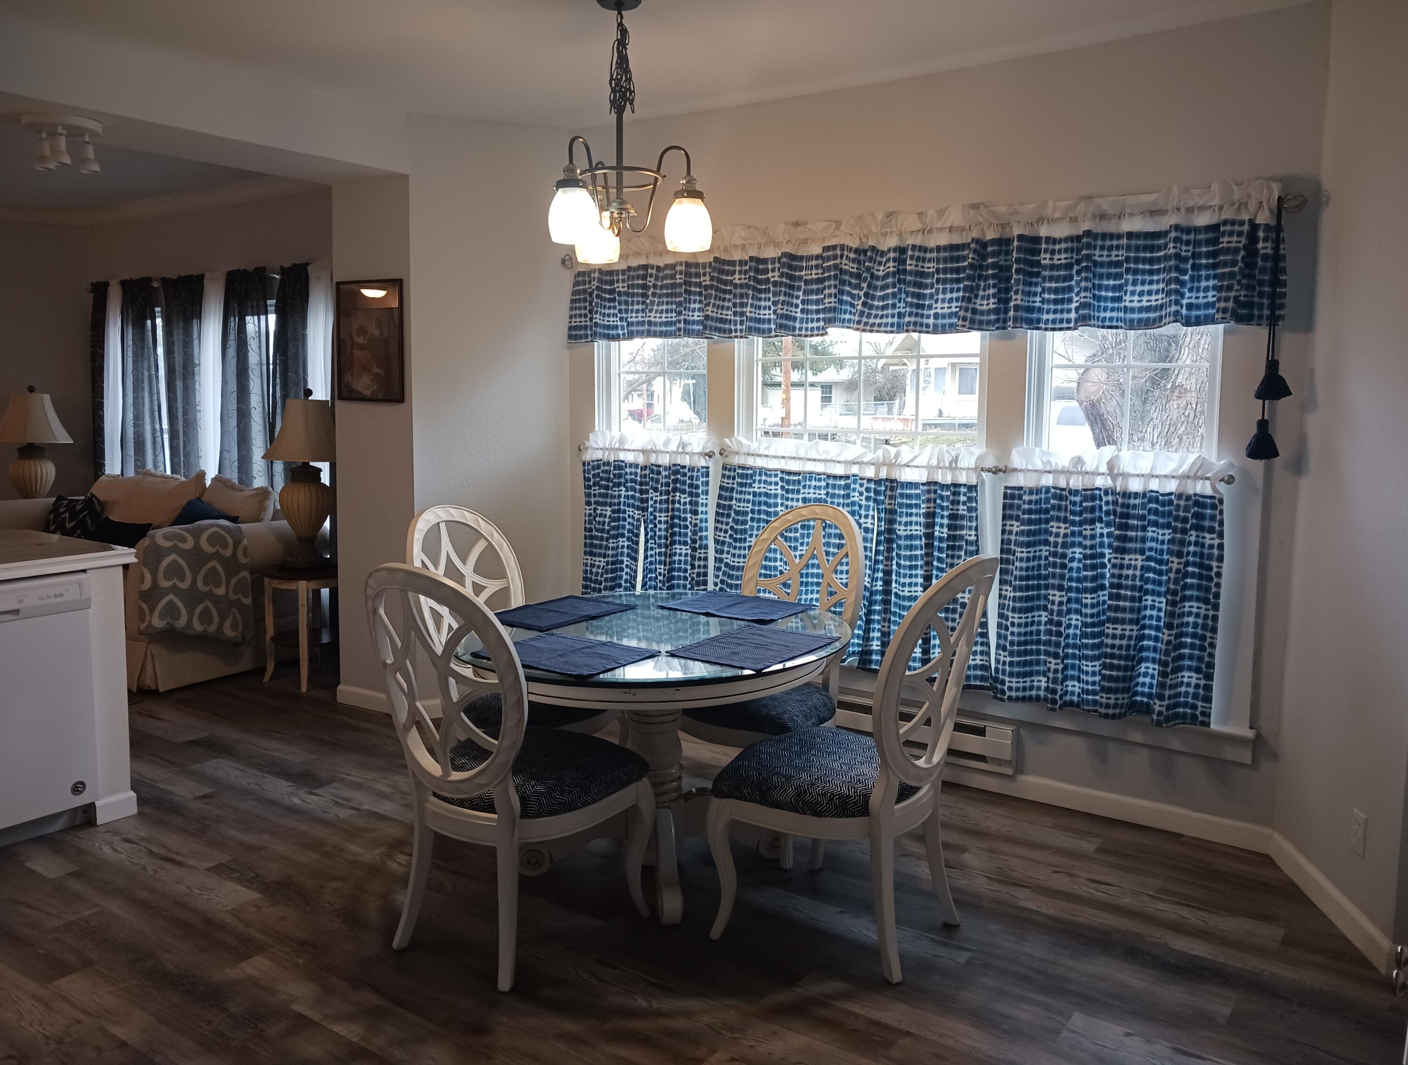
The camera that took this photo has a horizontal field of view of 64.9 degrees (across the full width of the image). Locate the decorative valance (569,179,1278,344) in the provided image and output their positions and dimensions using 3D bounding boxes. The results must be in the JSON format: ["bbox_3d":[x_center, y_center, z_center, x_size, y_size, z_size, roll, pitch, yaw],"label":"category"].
[{"bbox_3d":[0.595,-0.964,4.202,2.930,0.435,0.110,6,8,35],"label":"decorative valance"}]

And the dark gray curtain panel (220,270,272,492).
[{"bbox_3d":[-2.623,-0.441,6.366,0.492,2.115,0.090,5,8,34],"label":"dark gray curtain panel"}]

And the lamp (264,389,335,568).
[{"bbox_3d":[-1.966,-0.260,5.499,0.450,0.880,0.450,-1,7,-20],"label":"lamp"}]

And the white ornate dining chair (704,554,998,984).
[{"bbox_3d":[0.417,0.563,2.979,0.650,1.066,0.540,5,8,33],"label":"white ornate dining chair"}]

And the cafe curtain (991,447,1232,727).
[{"bbox_3d":[1.360,0.180,3.801,0.776,0.917,0.080,5,8,36],"label":"cafe curtain"}]

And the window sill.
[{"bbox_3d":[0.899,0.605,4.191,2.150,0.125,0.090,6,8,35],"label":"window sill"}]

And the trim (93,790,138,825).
[{"bbox_3d":[-1.989,0.924,3.737,0.030,0.083,0.140,6,8,35],"label":"trim"}]

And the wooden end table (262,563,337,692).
[{"bbox_3d":[-2.006,0.478,5.661,0.480,0.580,0.480,1,6,0],"label":"wooden end table"}]

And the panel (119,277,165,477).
[{"bbox_3d":[-3.519,-0.519,6.967,0.513,2.115,0.090,5,8,34],"label":"panel"}]

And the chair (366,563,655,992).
[{"bbox_3d":[-0.525,0.557,2.911,0.560,1.050,0.630,5,8,30],"label":"chair"}]

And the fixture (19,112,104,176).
[{"bbox_3d":[-2.926,-1.755,5.063,0.322,0.230,0.322,1,6,0],"label":"fixture"}]

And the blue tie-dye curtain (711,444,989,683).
[{"bbox_3d":[0.549,0.101,4.364,1.210,0.910,0.080,6,8,35],"label":"blue tie-dye curtain"}]

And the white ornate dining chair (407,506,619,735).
[{"bbox_3d":[-0.649,0.466,3.677,0.630,1.050,0.560,6,8,37],"label":"white ornate dining chair"}]

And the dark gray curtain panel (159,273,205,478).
[{"bbox_3d":[-3.154,-0.487,6.722,0.454,2.115,0.090,5,8,34],"label":"dark gray curtain panel"}]

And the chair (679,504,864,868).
[{"bbox_3d":[0.217,0.471,3.760,0.560,1.050,0.630,6,8,37],"label":"chair"}]

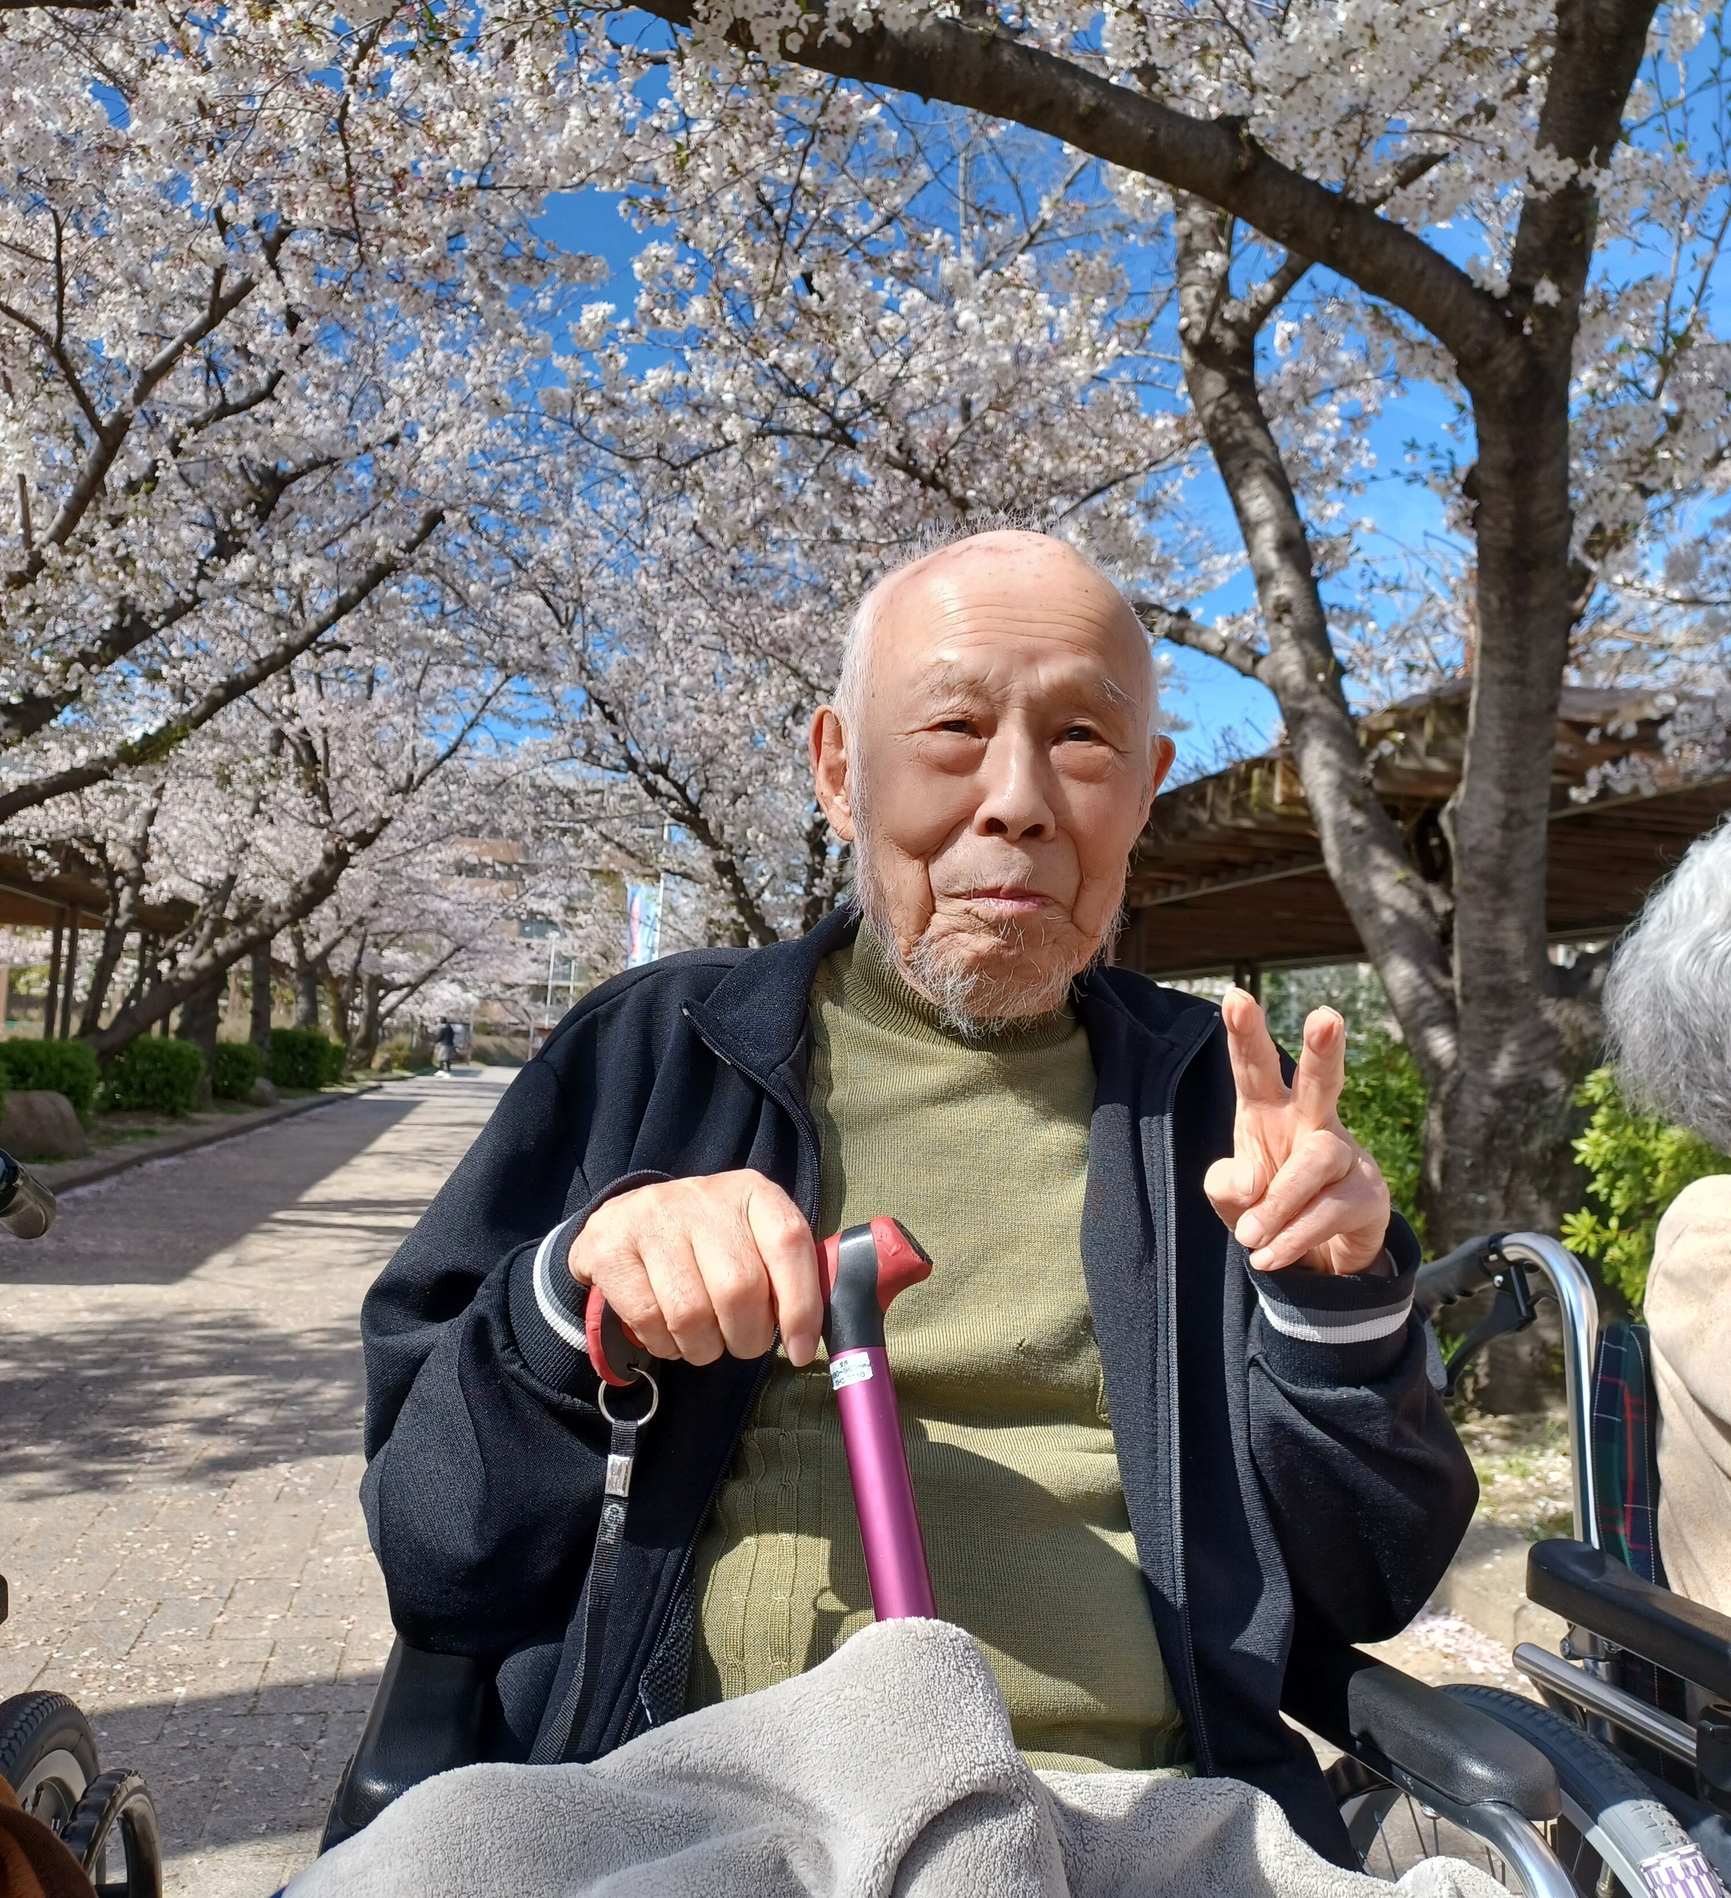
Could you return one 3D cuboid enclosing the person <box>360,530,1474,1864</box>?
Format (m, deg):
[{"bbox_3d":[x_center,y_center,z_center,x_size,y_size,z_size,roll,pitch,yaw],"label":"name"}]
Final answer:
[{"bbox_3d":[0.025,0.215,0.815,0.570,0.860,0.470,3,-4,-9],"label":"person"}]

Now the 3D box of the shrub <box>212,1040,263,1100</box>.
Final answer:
[{"bbox_3d":[-7.180,1.360,19.000,0.680,0.680,0.680,3,-4,-12],"label":"shrub"}]

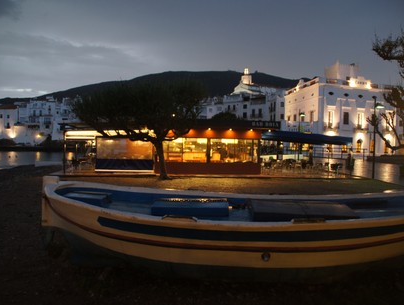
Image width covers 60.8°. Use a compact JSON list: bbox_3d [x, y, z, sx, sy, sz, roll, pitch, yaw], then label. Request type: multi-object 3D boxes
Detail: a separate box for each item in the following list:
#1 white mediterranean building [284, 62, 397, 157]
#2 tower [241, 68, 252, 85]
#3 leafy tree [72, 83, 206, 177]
[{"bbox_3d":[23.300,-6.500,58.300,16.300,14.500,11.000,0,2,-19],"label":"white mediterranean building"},{"bbox_3d":[21.600,-36.200,165.000,5.500,8.000,5.500,1,1,11],"label":"tower"},{"bbox_3d":[-2.900,-1.020,15.900,5.800,4.500,5.200,0,1,0],"label":"leafy tree"}]

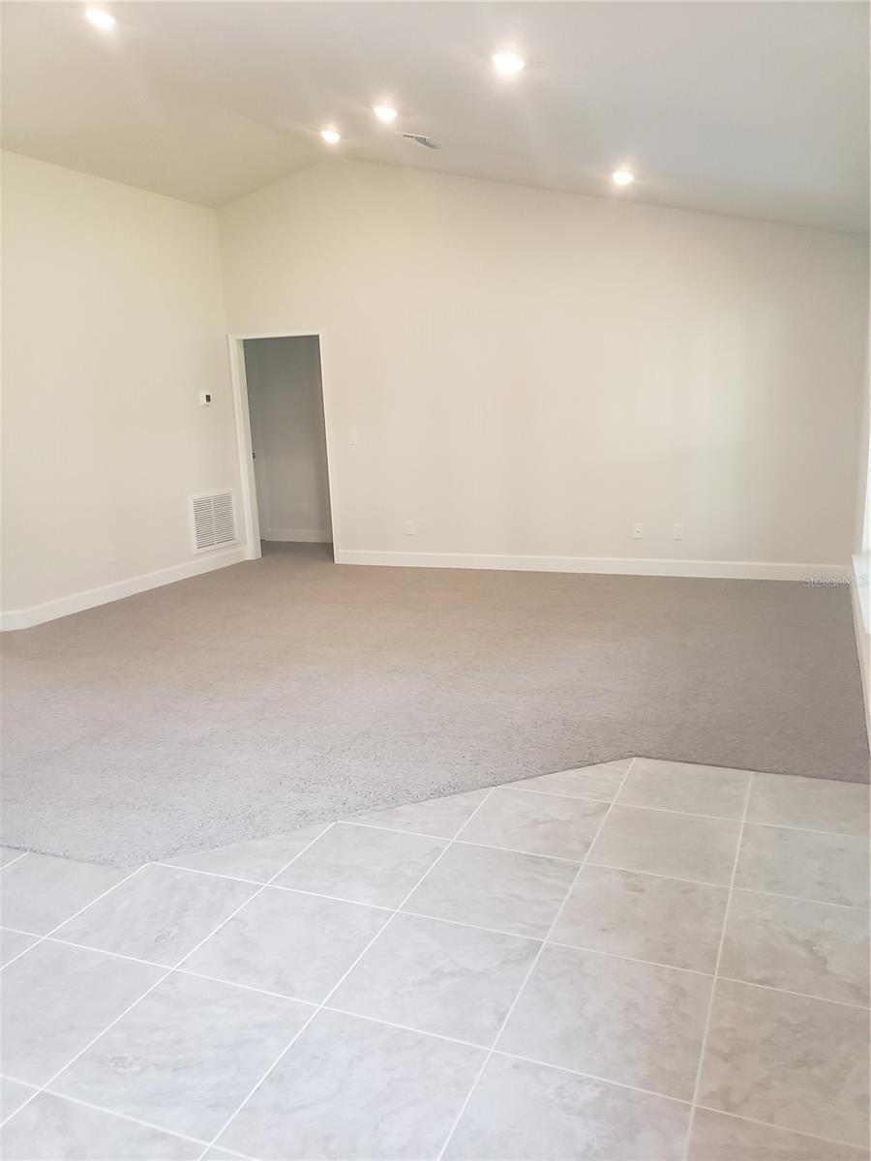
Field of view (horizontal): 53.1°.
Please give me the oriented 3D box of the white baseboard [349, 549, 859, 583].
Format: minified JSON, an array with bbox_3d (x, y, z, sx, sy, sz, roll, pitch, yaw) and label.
[{"bbox_3d":[1.072,-0.129,7.273,4.326,0.130,0.018,3,13,24],"label":"white baseboard"}]

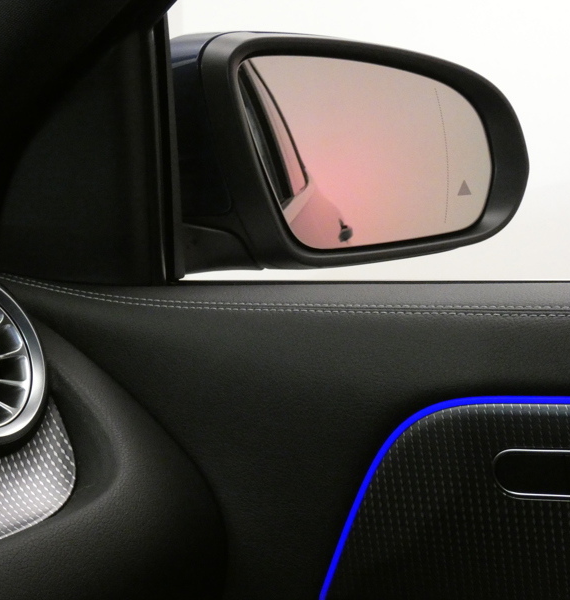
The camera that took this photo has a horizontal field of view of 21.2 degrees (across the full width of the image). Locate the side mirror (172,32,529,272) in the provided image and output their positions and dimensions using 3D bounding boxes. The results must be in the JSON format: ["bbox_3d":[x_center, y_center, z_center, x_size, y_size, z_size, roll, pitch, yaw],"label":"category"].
[{"bbox_3d":[0.034,-0.104,1.100,0.253,0.160,0.135,-2,4,-31],"label":"side mirror"}]

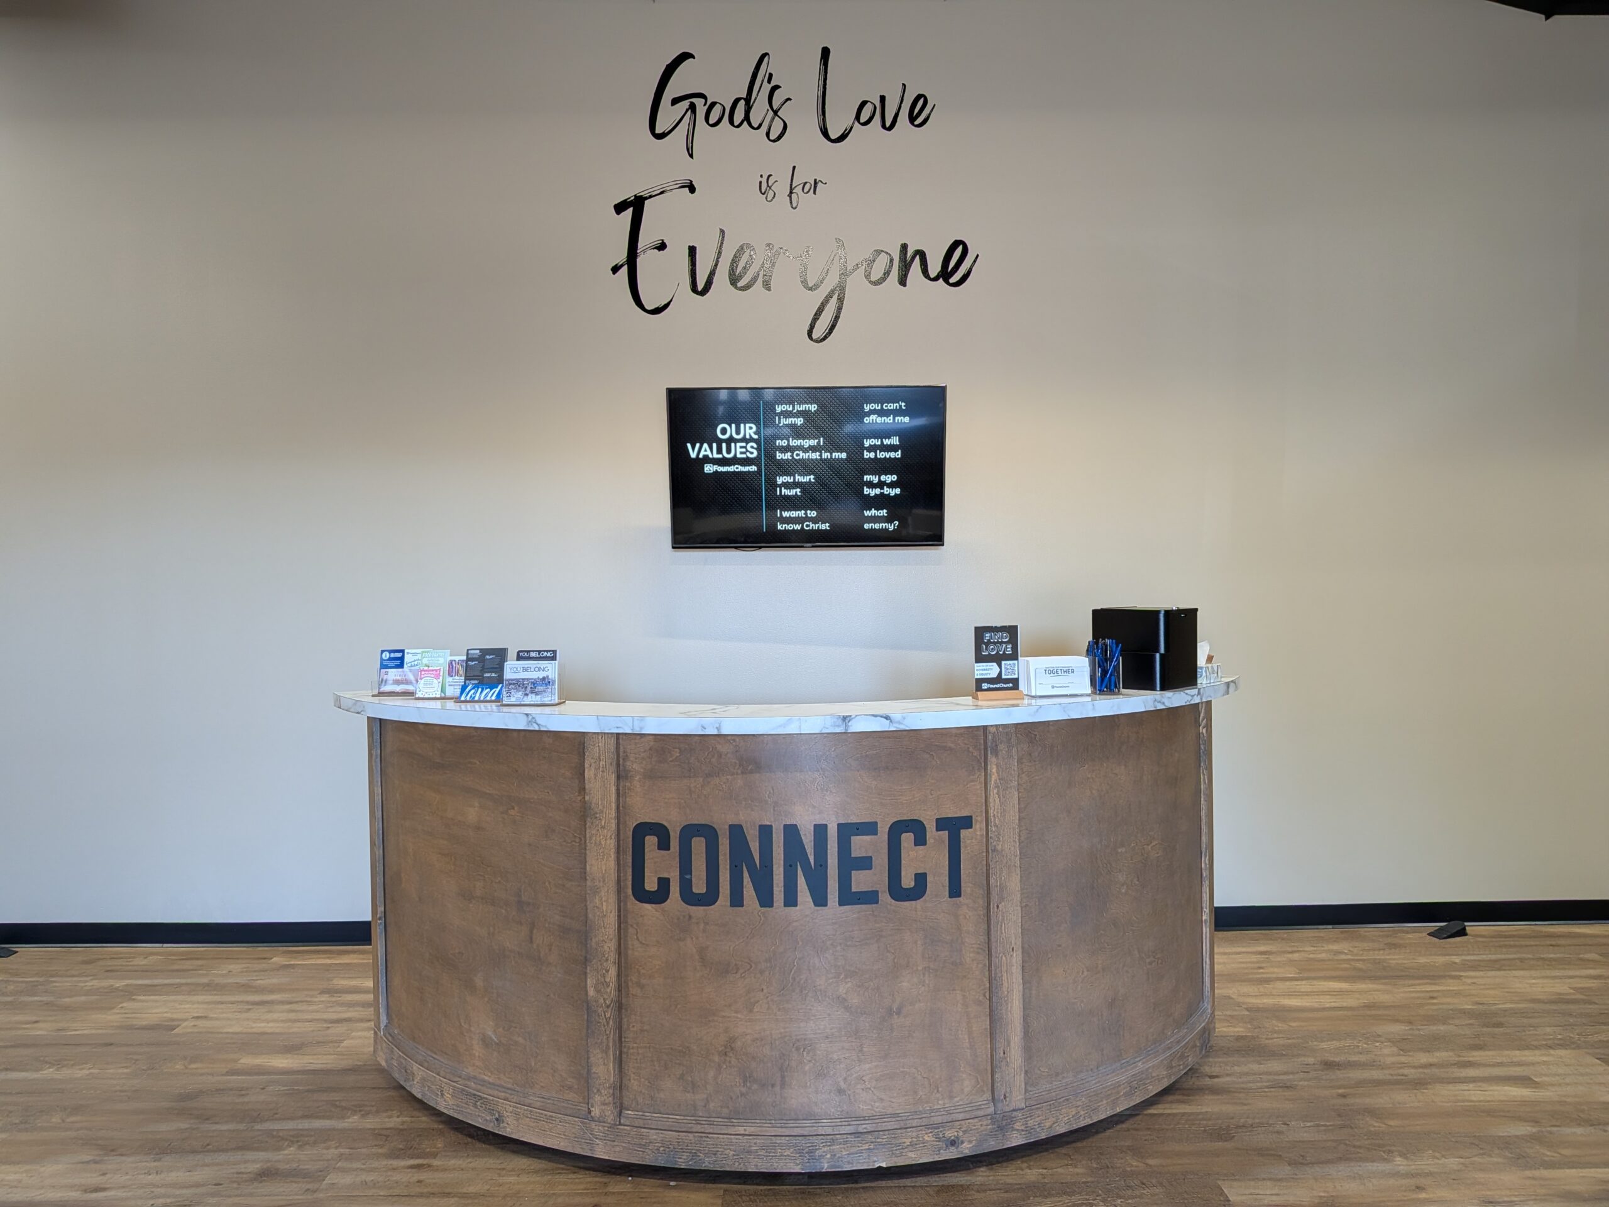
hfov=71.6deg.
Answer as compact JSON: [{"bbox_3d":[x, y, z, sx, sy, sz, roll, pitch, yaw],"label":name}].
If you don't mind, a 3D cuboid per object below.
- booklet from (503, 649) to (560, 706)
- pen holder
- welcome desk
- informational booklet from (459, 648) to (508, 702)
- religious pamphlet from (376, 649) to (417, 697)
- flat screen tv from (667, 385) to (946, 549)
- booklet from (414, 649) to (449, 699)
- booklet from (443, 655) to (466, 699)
[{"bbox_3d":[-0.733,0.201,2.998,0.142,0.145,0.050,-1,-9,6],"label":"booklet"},{"bbox_3d":[0.806,0.167,2.986,0.075,0.146,0.075,-1,1,2],"label":"pen holder"},{"bbox_3d":[-0.039,0.808,3.055,2.757,1.107,0.968,-1,1,0],"label":"welcome desk"},{"bbox_3d":[-0.891,0.203,3.096,0.125,0.143,0.040,-1,-9,8],"label":"informational booklet"},{"bbox_3d":[-1.217,0.209,3.367,0.133,0.137,0.040,-1,-9,13],"label":"religious pamphlet"},{"bbox_3d":[0.013,-0.542,4.470,1.105,0.637,0.070,-1,9,0],"label":"flat screen tv"},{"bbox_3d":[-1.069,0.207,3.220,0.100,0.138,0.040,-1,-9,9],"label":"booklet"},{"bbox_3d":[-0.988,0.212,3.203,0.080,0.125,0.030,-1,-9,9],"label":"booklet"}]

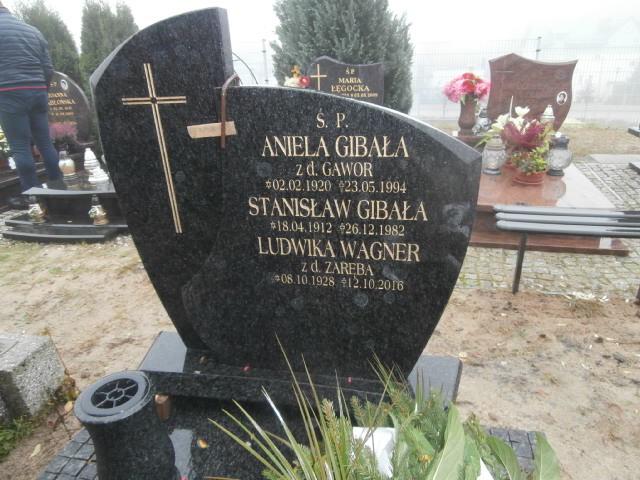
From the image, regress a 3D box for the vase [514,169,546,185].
[{"bbox_3d":[1.604,-0.482,3.380,0.215,0.110,0.215,3,24,14],"label":"vase"}]

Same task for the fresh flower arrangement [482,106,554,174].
[{"bbox_3d":[1.548,-0.776,3.460,0.520,0.490,0.420,3,24,14],"label":"fresh flower arrangement"}]

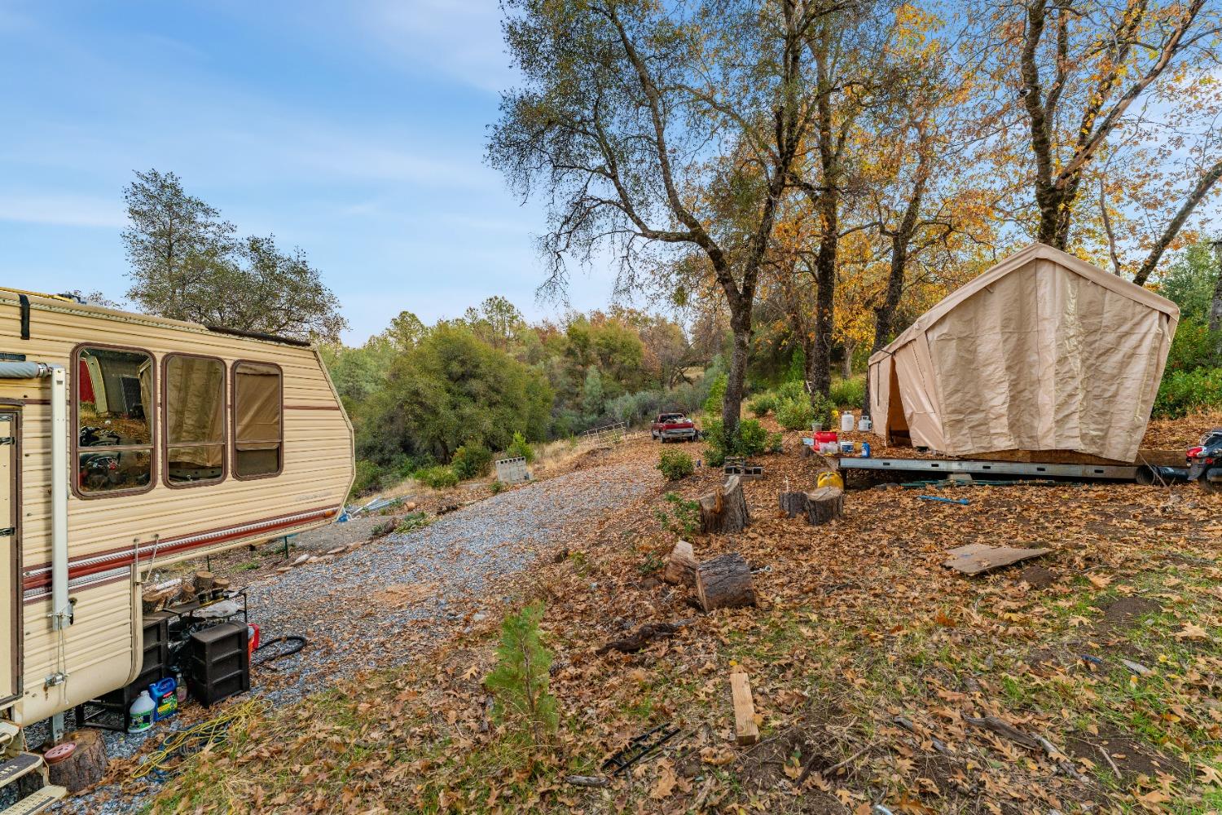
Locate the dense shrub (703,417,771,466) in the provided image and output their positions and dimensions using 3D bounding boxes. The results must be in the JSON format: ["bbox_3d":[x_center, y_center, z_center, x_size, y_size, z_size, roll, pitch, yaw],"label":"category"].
[{"bbox_3d":[3.567,0.963,13.500,1.880,1.320,1.750,0,0,11],"label":"dense shrub"}]

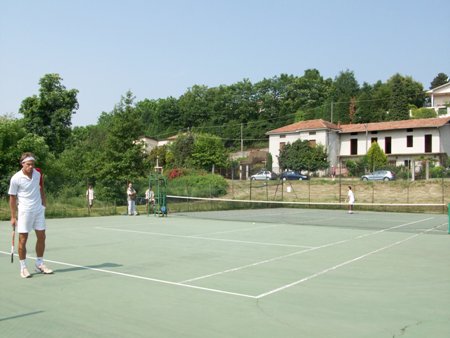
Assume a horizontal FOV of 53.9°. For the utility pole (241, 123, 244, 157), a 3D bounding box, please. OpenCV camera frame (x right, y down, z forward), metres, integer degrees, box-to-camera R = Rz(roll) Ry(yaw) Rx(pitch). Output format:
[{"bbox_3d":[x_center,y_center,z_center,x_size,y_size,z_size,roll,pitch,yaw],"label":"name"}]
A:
[{"bbox_3d":[3.760,-6.166,95.000,0.300,7.600,0.300,1,-3,2],"label":"utility pole"}]

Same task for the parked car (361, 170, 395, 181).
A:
[{"bbox_3d":[19.379,0.847,55.900,4.100,1.440,1.720,0,-3,33],"label":"parked car"}]

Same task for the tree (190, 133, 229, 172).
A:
[{"bbox_3d":[-2.197,-2.045,67.000,5.400,7.000,5.400,2,-3,-2],"label":"tree"}]

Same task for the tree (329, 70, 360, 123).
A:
[{"bbox_3d":[28.375,-16.859,105.000,7.000,13.300,7.000,1,-3,15],"label":"tree"}]

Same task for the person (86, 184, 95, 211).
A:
[{"bbox_3d":[-8.862,1.849,29.200,0.520,1.700,0.380,2,-3,-20],"label":"person"}]

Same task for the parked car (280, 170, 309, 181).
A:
[{"bbox_3d":[9.973,0.983,63.000,4.050,1.410,1.680,0,-3,33],"label":"parked car"}]

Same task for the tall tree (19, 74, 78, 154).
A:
[{"bbox_3d":[-18.360,-3.381,46.000,6.200,12.600,6.000,3,-3,-22],"label":"tall tree"}]

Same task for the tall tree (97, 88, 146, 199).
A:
[{"bbox_3d":[-8.576,-1.799,37.000,4.300,9.300,4.200,2,-3,-13],"label":"tall tree"}]

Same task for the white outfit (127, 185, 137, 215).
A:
[{"bbox_3d":[-4.869,1.674,23.200,0.380,1.450,0.520,-1,-3,37],"label":"white outfit"}]

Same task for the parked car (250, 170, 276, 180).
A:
[{"bbox_3d":[5.777,0.992,65.500,3.750,1.420,1.640,0,-3,33],"label":"parked car"}]

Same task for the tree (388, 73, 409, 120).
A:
[{"bbox_3d":[35.889,-14.460,92.000,4.200,10.600,4.200,0,-3,21],"label":"tree"}]

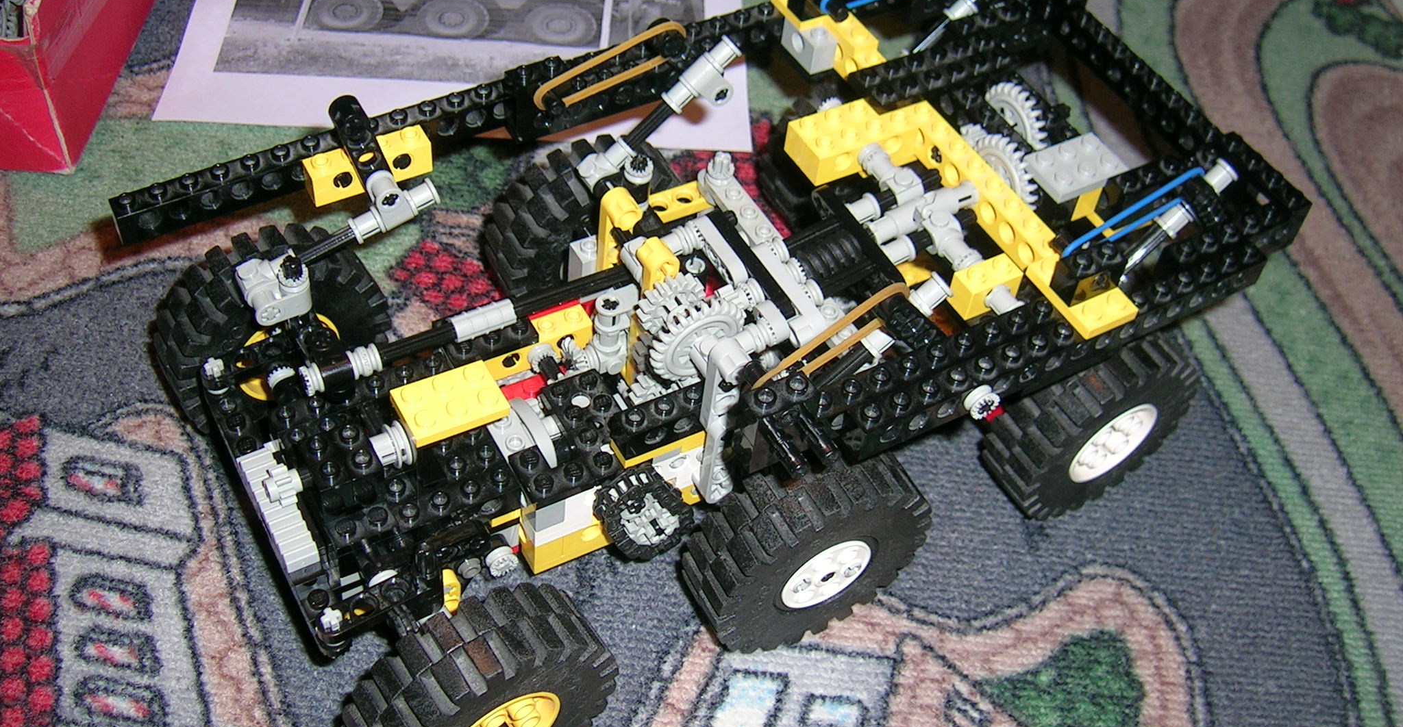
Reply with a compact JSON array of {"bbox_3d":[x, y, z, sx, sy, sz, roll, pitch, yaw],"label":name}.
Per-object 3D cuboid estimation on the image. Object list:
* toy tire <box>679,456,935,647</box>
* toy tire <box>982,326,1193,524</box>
[{"bbox_3d":[0.028,0.048,0.369,0.061,0.061,0.022,-21,56,-22],"label":"toy tire"},{"bbox_3d":[0.111,0.016,0.406,0.061,0.061,0.022,-21,56,-22],"label":"toy tire"}]

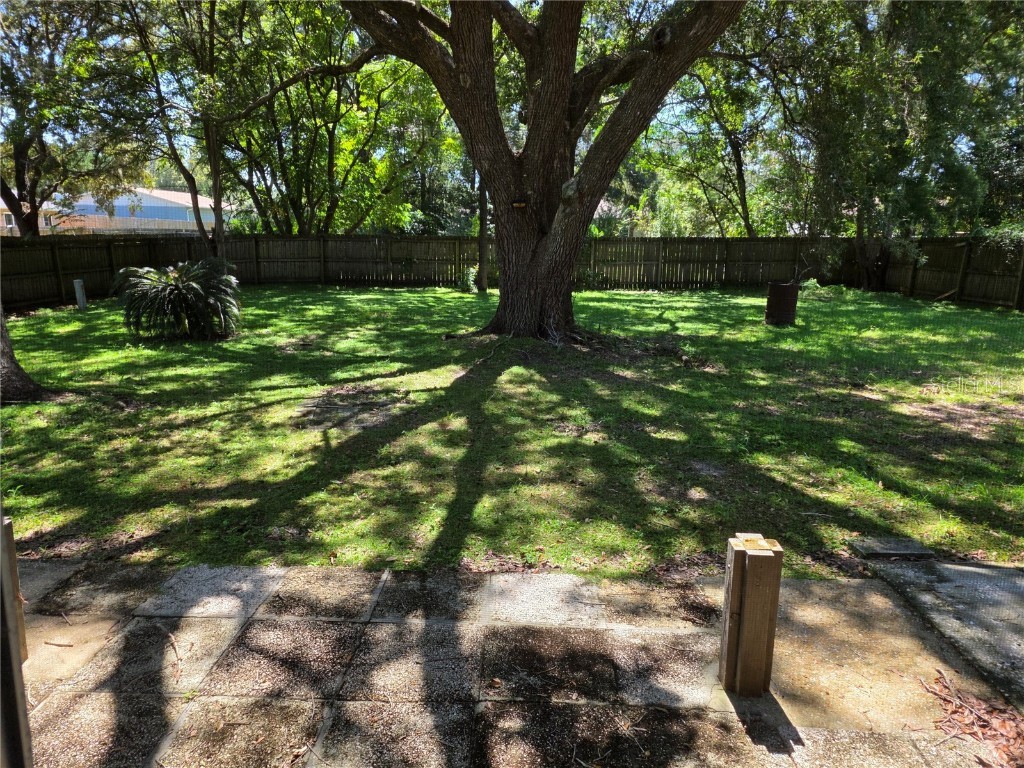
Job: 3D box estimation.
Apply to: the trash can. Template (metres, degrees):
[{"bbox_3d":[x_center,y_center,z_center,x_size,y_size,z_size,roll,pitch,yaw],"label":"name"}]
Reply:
[{"bbox_3d":[5.466,-1.633,13.800,0.590,0.870,0.590,5,13,21],"label":"trash can"}]

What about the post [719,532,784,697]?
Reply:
[{"bbox_3d":[0.864,0.843,2.476,0.165,0.554,0.165,1,12,4],"label":"post"}]

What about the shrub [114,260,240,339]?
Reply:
[{"bbox_3d":[-5.735,-1.462,11.700,1.970,1.240,1.950,-6,14,-25],"label":"shrub"}]

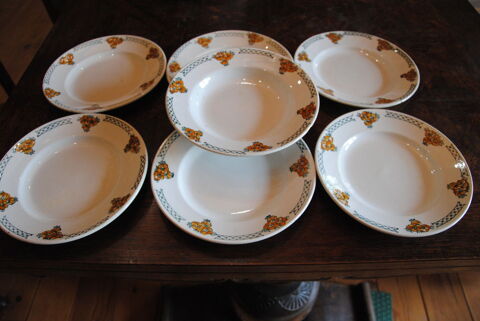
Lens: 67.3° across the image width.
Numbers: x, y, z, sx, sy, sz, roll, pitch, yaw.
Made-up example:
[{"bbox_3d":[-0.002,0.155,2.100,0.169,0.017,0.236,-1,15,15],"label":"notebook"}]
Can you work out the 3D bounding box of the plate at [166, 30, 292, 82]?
[{"bbox_3d":[-0.015,-0.166,0.680,0.238,0.030,0.238,0,53,0],"label":"plate"}]

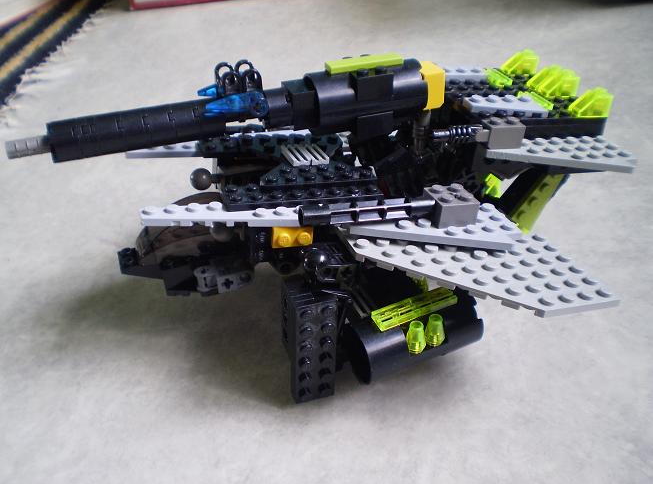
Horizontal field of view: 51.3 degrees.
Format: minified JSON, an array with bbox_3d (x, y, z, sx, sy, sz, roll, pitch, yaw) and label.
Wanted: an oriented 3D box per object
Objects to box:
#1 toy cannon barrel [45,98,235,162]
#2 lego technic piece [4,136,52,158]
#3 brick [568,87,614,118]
[{"bbox_3d":[-0.074,-0.045,0.271,0.068,0.016,0.016,-12,34,-15],"label":"toy cannon barrel"},{"bbox_3d":[-0.113,-0.036,0.258,0.016,0.007,0.007,-12,33,-13],"label":"lego technic piece"},{"bbox_3d":[0.116,-0.061,0.296,0.016,0.011,0.008,-5,32,-19],"label":"brick"}]

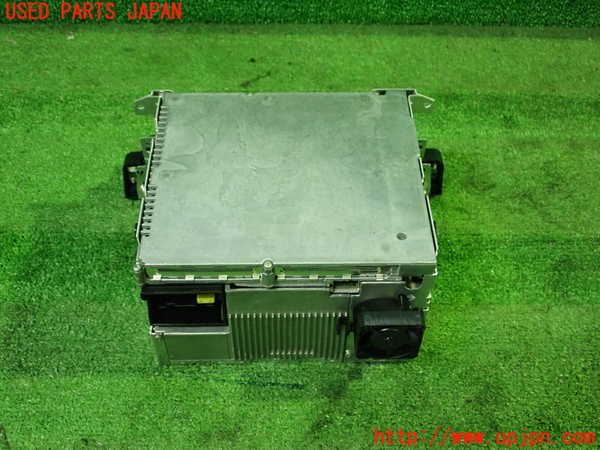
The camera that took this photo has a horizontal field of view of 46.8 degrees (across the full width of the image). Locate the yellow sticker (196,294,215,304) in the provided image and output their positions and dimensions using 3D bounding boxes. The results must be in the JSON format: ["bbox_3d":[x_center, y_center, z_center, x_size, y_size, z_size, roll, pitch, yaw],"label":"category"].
[{"bbox_3d":[-0.061,0.049,0.453,0.012,0.011,0.001,-1,48,-1],"label":"yellow sticker"}]

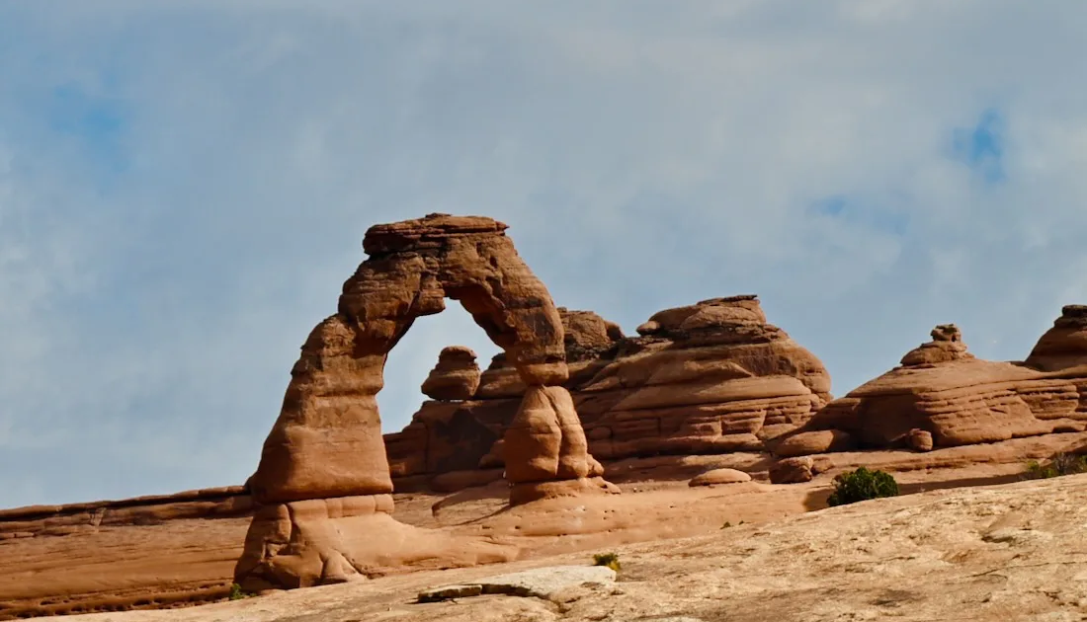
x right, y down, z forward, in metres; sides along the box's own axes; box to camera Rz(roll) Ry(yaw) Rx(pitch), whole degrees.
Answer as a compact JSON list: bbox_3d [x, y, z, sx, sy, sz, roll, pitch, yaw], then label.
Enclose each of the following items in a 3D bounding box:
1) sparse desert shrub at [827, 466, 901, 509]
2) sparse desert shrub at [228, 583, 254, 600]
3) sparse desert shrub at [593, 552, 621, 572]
[{"bbox_3d":[18.259,10.160,345.000,4.180,2.540,3.550,0,-2,0],"label":"sparse desert shrub"},{"bbox_3d":[-17.801,16.553,355.000,1.510,1.100,1.280,0,-2,0],"label":"sparse desert shrub"},{"bbox_3d":[3.535,13.976,335.000,1.530,1.260,1.300,0,-2,0],"label":"sparse desert shrub"}]

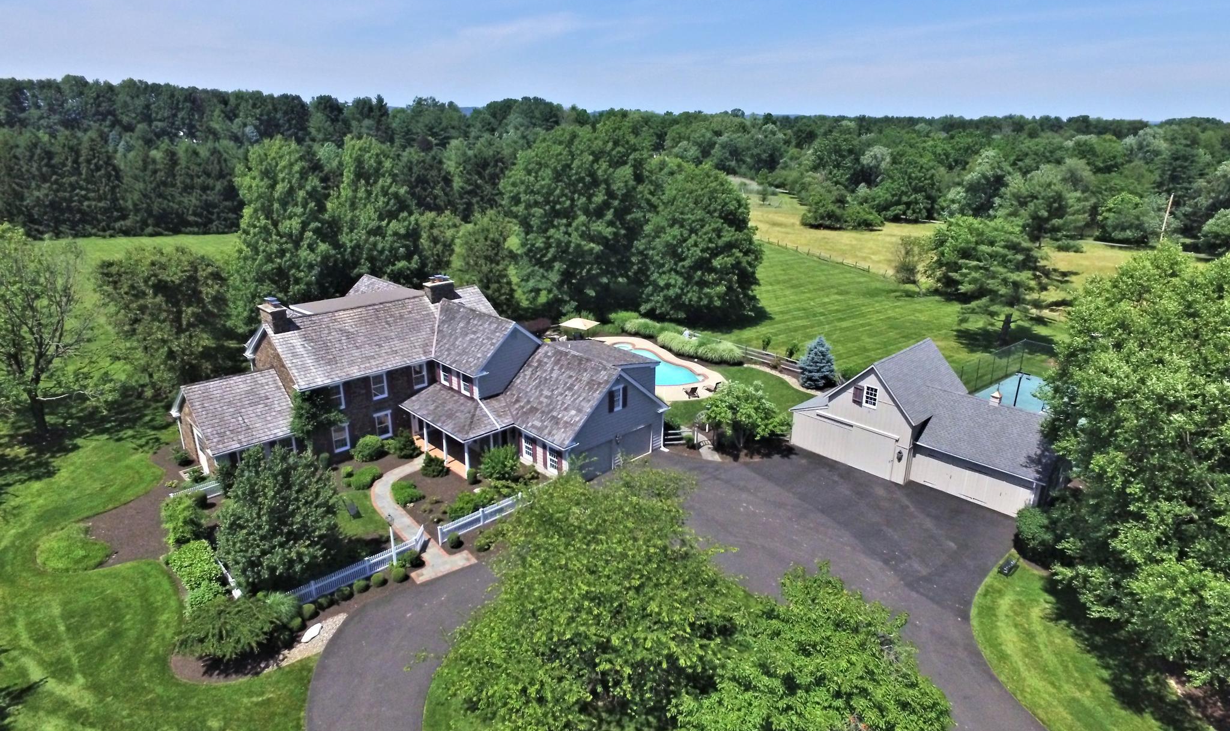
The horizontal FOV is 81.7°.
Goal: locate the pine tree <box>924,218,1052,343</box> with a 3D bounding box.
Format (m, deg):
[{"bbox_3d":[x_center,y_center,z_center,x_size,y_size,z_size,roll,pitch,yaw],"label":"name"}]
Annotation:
[{"bbox_3d":[35.972,-8.145,69.350,10.200,12.600,9.800,0,19,0],"label":"pine tree"}]

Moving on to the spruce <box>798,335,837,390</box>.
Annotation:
[{"bbox_3d":[17.647,-0.463,61.283,3.309,4.476,3.309,1,19,0],"label":"spruce"}]

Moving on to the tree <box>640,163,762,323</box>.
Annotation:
[{"bbox_3d":[9.688,-14.269,80.993,13.924,17.538,13.924,1,19,0],"label":"tree"}]

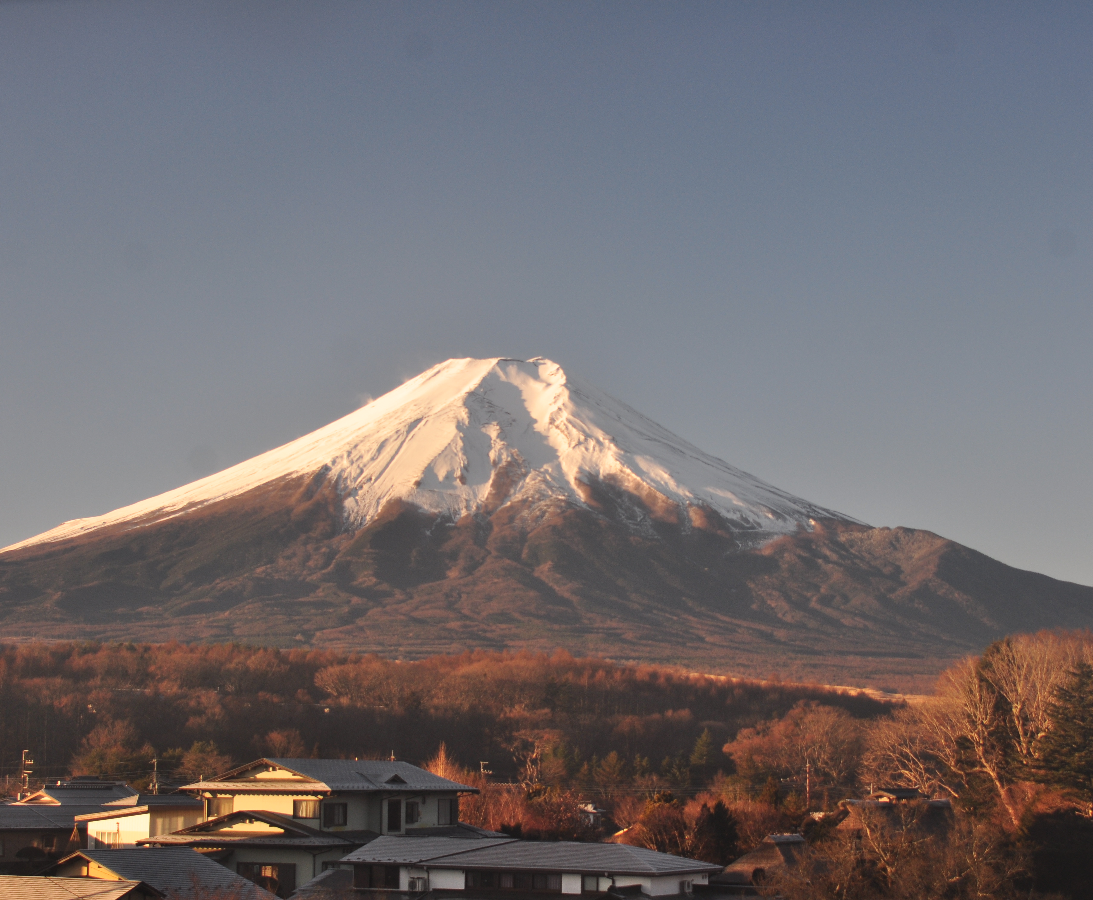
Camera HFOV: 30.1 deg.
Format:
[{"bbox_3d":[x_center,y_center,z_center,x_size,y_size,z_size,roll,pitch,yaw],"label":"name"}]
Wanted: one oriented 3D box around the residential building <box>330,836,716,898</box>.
[{"bbox_3d":[-0.720,20.529,95.200,16.300,4.300,8.200,-4,-9,27],"label":"residential building"}]

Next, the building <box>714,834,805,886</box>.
[{"bbox_3d":[12.515,23.870,114.000,6.200,4.600,6.000,8,-11,-43],"label":"building"}]

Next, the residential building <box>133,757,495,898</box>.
[{"bbox_3d":[-13.027,21.569,117.000,11.500,7.800,16.500,-4,-9,27],"label":"residential building"}]

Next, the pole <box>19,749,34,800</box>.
[{"bbox_3d":[-45.672,30.587,178.000,1.200,8.800,0.600,1,-8,0],"label":"pole"}]

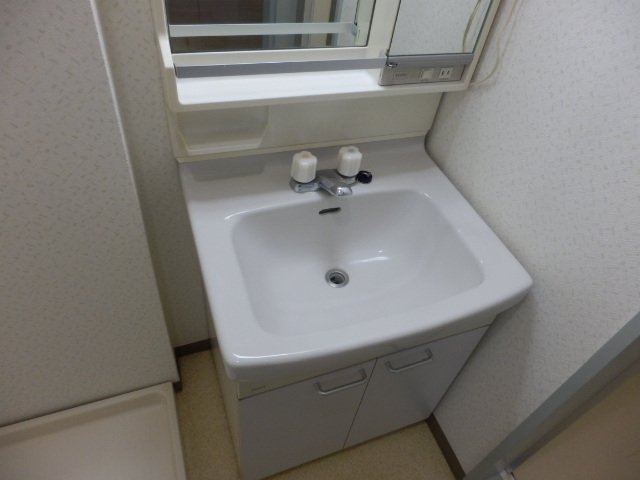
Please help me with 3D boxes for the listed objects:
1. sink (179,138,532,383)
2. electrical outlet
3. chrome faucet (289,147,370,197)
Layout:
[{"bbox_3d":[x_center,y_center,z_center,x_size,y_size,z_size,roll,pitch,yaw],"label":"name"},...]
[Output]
[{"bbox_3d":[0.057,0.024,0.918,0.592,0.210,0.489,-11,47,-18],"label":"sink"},{"bbox_3d":[0.251,-0.336,0.888,0.031,0.025,0.010,-11,47,-18],"label":"electrical outlet"},{"bbox_3d":[0.028,-0.137,0.938,0.168,0.082,0.128,-11,47,-18],"label":"chrome faucet"}]

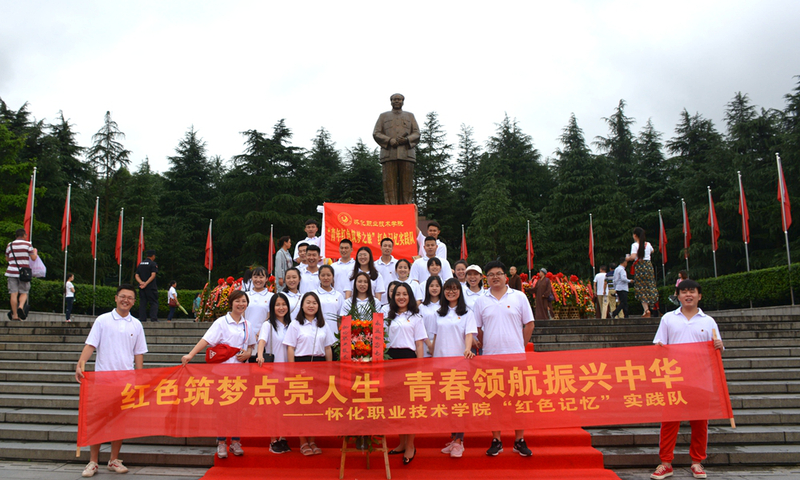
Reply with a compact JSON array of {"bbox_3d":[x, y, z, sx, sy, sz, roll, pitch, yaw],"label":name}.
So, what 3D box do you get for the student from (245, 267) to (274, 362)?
[{"bbox_3d":[-1.706,1.144,7.237,0.460,1.630,0.300,0,-8,-7],"label":"student"}]

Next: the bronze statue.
[{"bbox_3d":[-0.080,-3.830,27.500,2.150,5.950,1.600,-1,-7,2],"label":"bronze statue"}]

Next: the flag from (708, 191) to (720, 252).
[{"bbox_3d":[11.789,-0.787,22.473,0.400,2.250,0.300,-1,-7,0],"label":"flag"}]

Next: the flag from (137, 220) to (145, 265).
[{"bbox_3d":[-11.947,0.303,27.741,0.400,2.250,0.300,-1,-7,0],"label":"flag"}]

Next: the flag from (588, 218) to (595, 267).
[{"bbox_3d":[7.785,0.142,24.400,0.270,2.000,0.300,-1,-7,0],"label":"flag"}]

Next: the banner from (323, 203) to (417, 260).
[{"bbox_3d":[-0.467,-0.123,9.500,1.460,0.930,0.090,-1,-8,3],"label":"banner"}]

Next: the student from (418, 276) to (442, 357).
[{"bbox_3d":[0.377,1.183,6.317,0.430,1.610,0.300,-1,-7,3],"label":"student"}]

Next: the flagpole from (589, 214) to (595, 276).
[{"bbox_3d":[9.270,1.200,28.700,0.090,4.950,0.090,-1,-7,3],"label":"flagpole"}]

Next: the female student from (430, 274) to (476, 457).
[{"bbox_3d":[0.508,1.206,5.700,0.480,1.680,0.360,-2,-7,9],"label":"female student"}]

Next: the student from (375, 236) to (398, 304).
[{"bbox_3d":[-0.163,0.831,8.407,0.500,1.720,0.300,-1,-8,0],"label":"student"}]

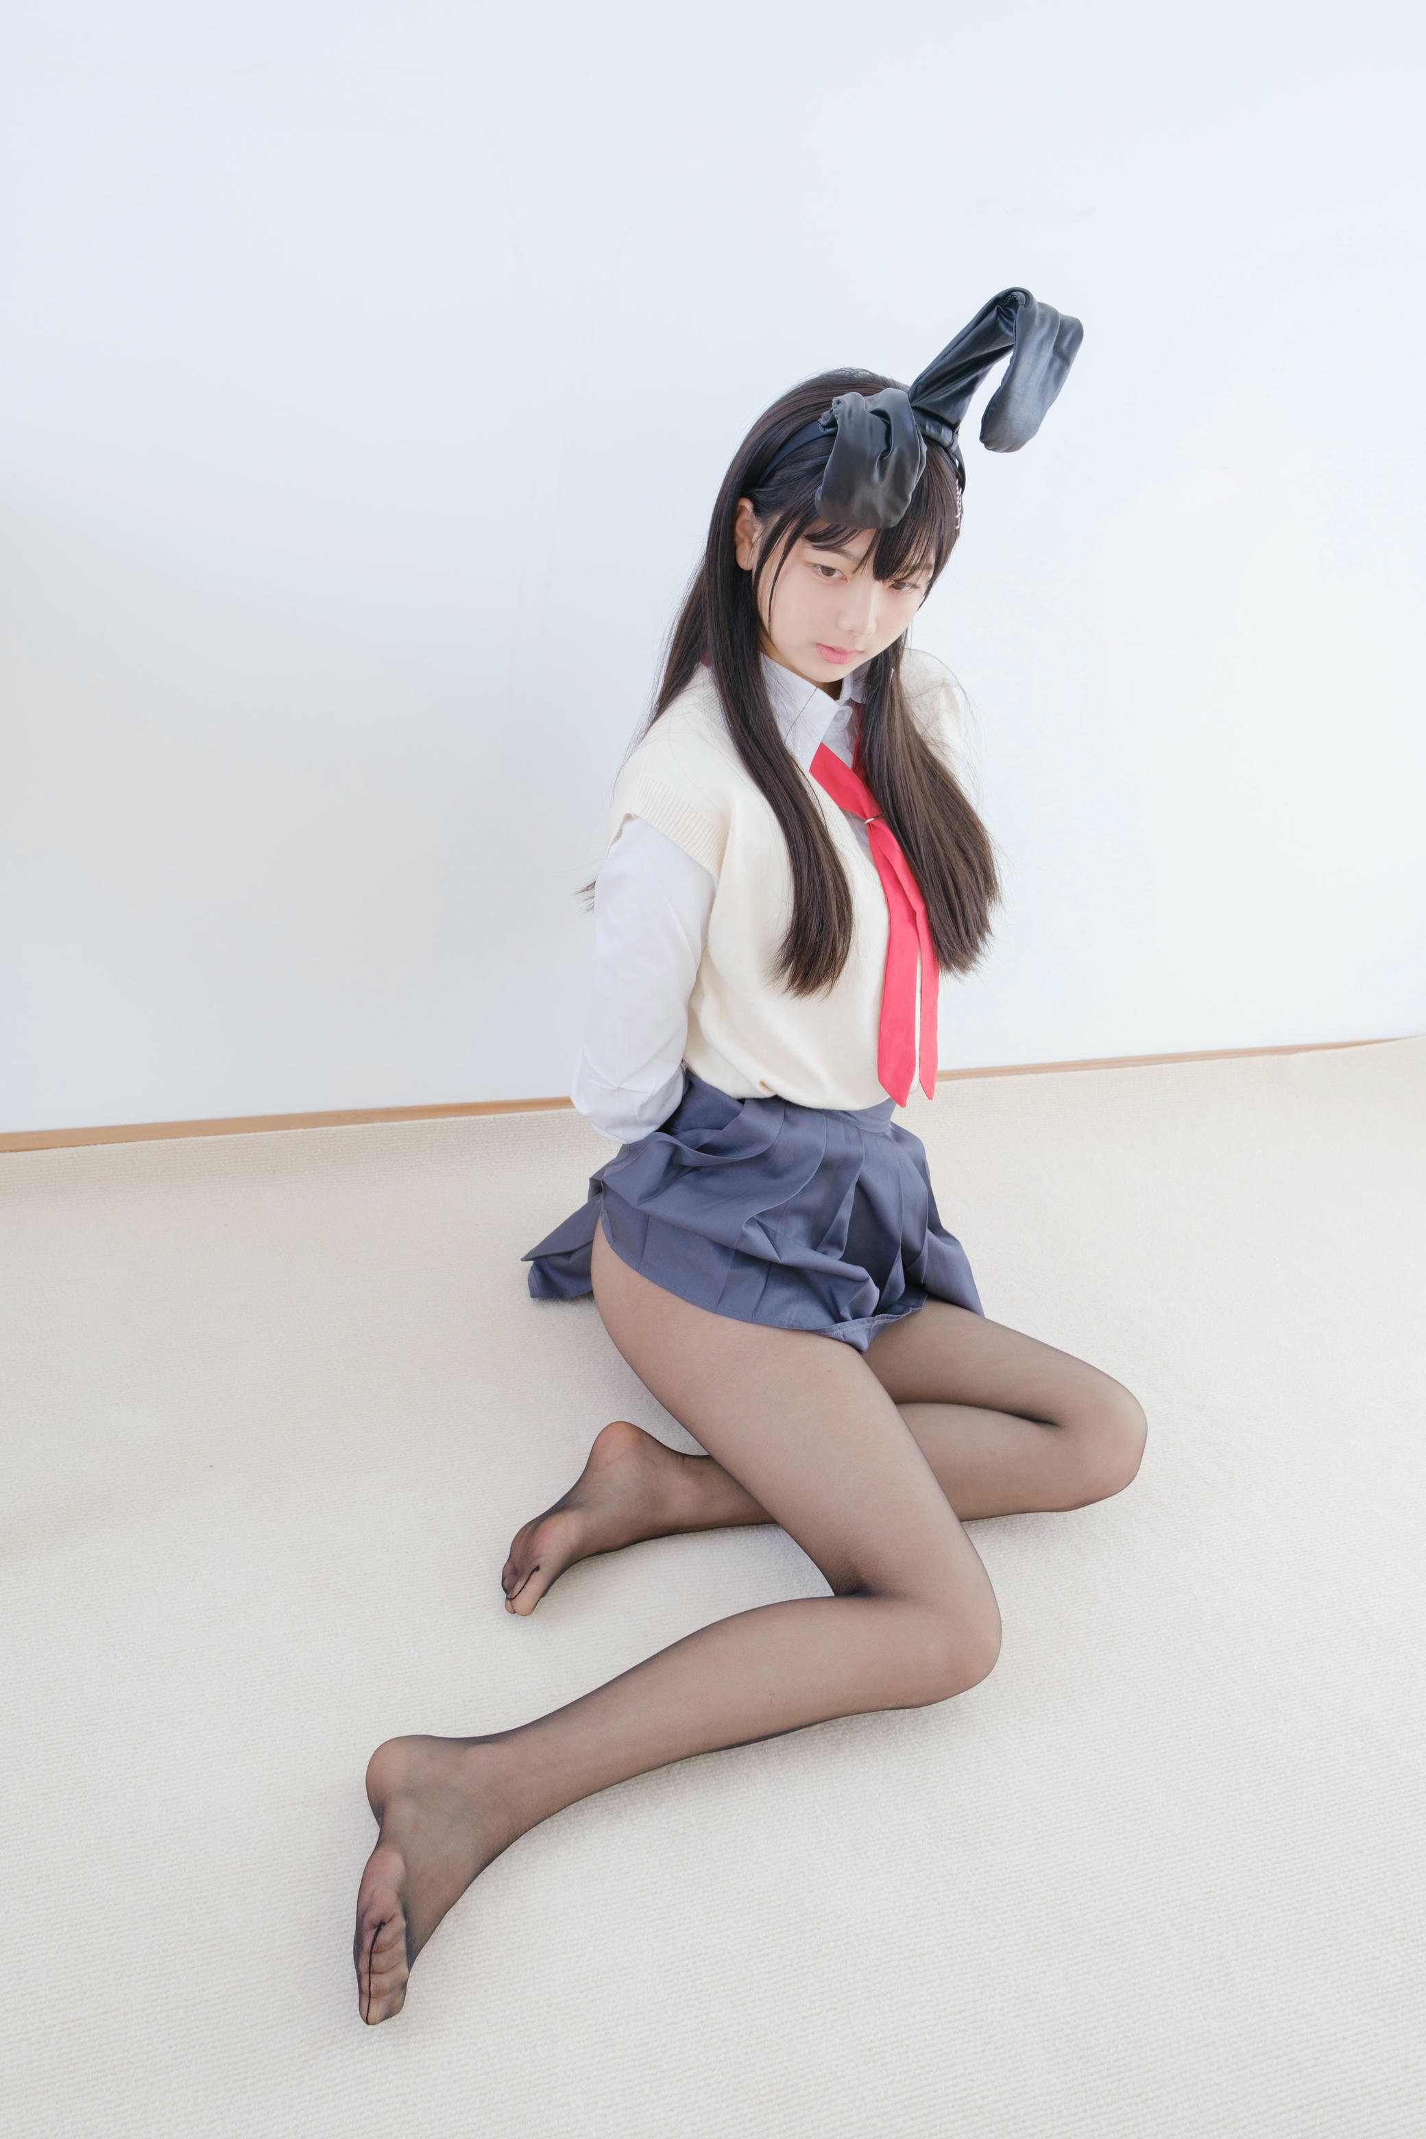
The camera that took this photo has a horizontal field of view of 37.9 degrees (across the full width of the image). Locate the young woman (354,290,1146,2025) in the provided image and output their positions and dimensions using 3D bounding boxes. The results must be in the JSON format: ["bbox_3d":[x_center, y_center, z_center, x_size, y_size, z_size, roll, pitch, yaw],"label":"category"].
[{"bbox_3d":[0.005,-0.049,1.494,0.854,0.981,0.618,-14,35,-39],"label":"young woman"}]

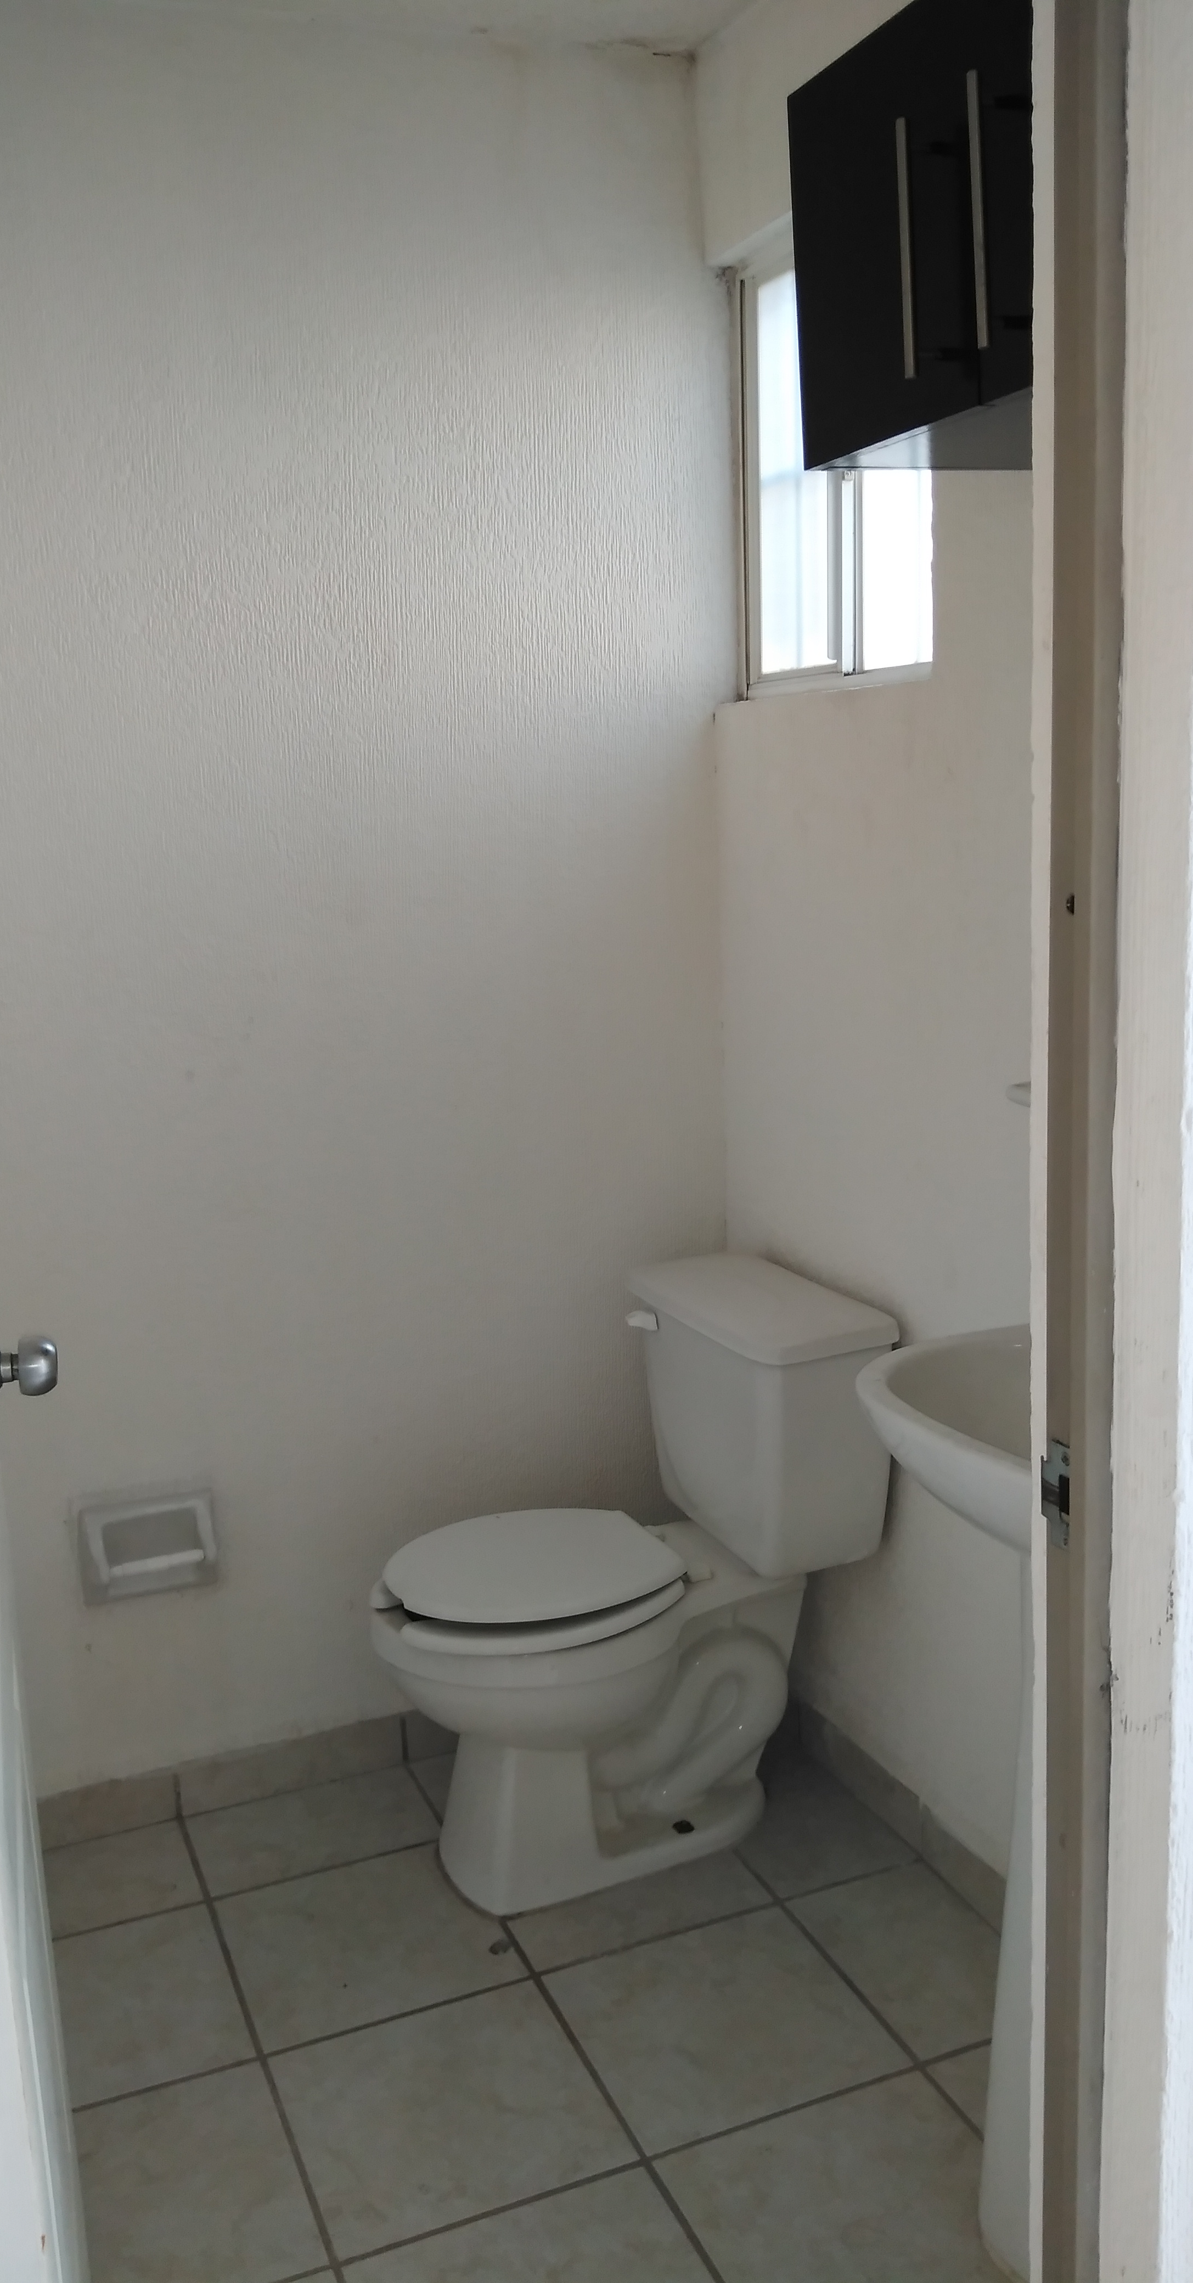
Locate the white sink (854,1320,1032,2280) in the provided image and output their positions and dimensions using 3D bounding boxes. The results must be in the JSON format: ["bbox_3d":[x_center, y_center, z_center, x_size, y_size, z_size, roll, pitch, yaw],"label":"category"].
[{"bbox_3d":[0.475,0.647,1.614,0.375,0.830,0.508,-6,10,-22],"label":"white sink"}]

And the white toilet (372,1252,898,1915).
[{"bbox_3d":[0.024,0.597,2.295,0.656,0.744,0.425,-6,10,-22],"label":"white toilet"}]

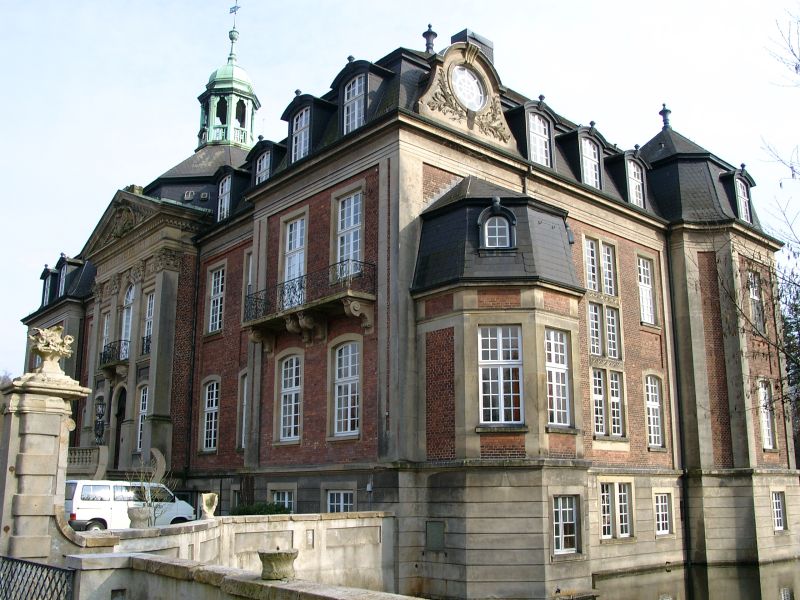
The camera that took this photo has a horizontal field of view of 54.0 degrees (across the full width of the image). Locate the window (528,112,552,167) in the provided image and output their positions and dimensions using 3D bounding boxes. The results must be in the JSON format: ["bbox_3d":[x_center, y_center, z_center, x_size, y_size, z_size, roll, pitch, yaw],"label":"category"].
[{"bbox_3d":[5.527,-6.325,31.023,1.300,2.200,0.400,12,-18,-40],"label":"window"}]

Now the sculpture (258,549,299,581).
[{"bbox_3d":[-1.039,2.262,6.700,0.350,0.225,0.350,0,-14,0],"label":"sculpture"}]

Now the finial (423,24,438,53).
[{"bbox_3d":[1.293,-11.155,33.531,0.620,1.400,0.620,0,-14,0],"label":"finial"}]

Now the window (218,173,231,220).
[{"bbox_3d":[-8.227,-4.790,36.900,0.400,2.150,1.150,12,-18,-40],"label":"window"}]

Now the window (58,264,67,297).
[{"bbox_3d":[-21.921,-1.268,51.084,0.350,2.100,1.150,12,-18,-40],"label":"window"}]

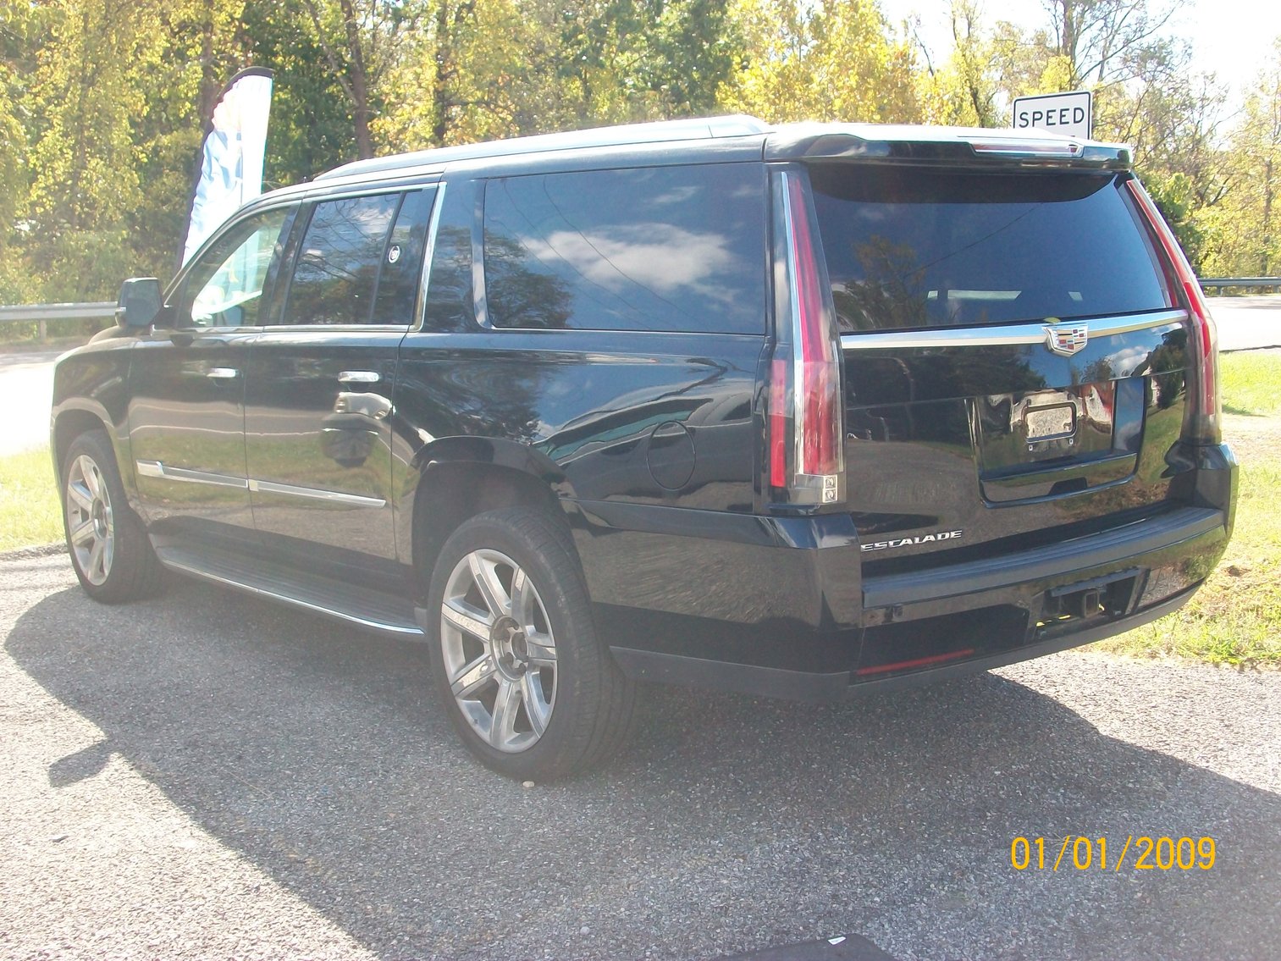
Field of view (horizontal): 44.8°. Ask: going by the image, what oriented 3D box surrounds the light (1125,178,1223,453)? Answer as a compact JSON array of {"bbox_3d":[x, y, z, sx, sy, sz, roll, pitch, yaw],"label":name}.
[{"bbox_3d":[1.620,-0.515,4.752,0.205,0.810,0.185,-13,8,-38],"label":"light"}]

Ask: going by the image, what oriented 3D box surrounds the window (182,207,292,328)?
[{"bbox_3d":[-1.568,-0.810,5.997,0.050,0.464,0.832,13,-2,-38],"label":"window"}]

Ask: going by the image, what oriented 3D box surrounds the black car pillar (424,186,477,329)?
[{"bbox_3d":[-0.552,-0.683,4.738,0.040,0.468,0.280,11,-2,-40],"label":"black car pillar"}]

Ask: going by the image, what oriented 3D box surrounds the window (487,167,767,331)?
[{"bbox_3d":[-0.086,-0.621,4.190,0.050,0.459,1.250,13,-3,-41],"label":"window"}]

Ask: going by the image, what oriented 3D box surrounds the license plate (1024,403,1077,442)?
[{"bbox_3d":[1.094,-0.157,4.168,0.235,0.110,0.020,-8,5,-39],"label":"license plate"}]

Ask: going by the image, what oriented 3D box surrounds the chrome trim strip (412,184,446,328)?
[{"bbox_3d":[-0.658,-0.699,4.859,0.030,0.477,0.085,11,-1,-39],"label":"chrome trim strip"}]

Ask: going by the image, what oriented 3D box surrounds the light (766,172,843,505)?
[{"bbox_3d":[0.367,-0.338,3.740,0.205,0.810,0.185,-3,2,-39],"label":"light"}]

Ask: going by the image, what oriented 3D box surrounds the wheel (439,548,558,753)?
[{"bbox_3d":[-0.350,0.492,4.614,0.200,0.597,0.597,-8,11,-39],"label":"wheel"}]

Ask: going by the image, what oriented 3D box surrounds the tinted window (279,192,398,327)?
[{"bbox_3d":[-1.034,-0.749,5.324,0.050,0.454,0.666,12,-2,-40],"label":"tinted window"}]

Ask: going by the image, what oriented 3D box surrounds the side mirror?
[{"bbox_3d":[-1.976,-0.695,6.132,0.200,0.205,0.120,-8,11,-39],"label":"side mirror"}]

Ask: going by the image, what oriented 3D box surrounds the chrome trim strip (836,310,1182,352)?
[{"bbox_3d":[1.079,-0.402,4.144,1.490,0.055,0.100,-8,11,-39],"label":"chrome trim strip"}]

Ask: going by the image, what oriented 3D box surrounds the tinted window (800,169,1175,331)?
[{"bbox_3d":[0.994,-0.640,4.207,1.410,0.430,0.080,-8,-11,-39],"label":"tinted window"}]

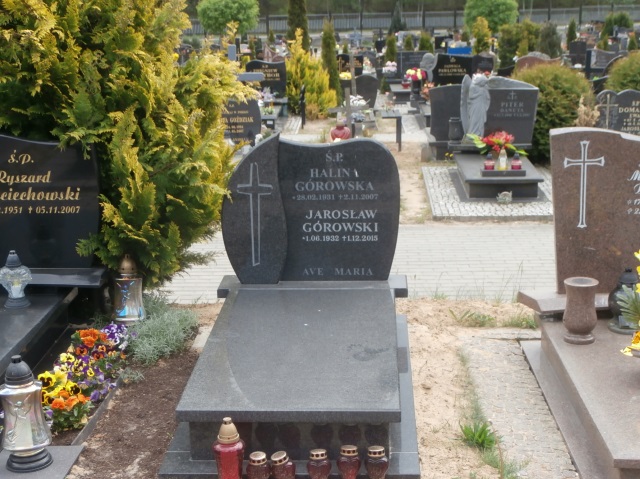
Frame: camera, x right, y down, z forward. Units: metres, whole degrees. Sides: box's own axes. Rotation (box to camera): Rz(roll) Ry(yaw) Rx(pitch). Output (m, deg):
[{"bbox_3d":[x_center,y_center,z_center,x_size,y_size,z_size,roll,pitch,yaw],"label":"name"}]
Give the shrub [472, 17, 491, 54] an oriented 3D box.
[{"bbox_3d":[4.349,-5.229,28.332,0.520,1.470,0.520,-1,12,4],"label":"shrub"}]

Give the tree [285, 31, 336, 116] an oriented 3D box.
[{"bbox_3d":[-0.142,-2.785,17.546,0.840,1.430,0.800,-1,12,4],"label":"tree"}]

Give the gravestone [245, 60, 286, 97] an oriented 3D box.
[{"bbox_3d":[-0.885,-2.648,17.466,0.670,0.610,0.120,-1,12,4],"label":"gravestone"}]

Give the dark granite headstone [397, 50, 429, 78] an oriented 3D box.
[{"bbox_3d":[2.201,-4.032,24.400,0.840,0.650,0.120,0,12,3],"label":"dark granite headstone"}]

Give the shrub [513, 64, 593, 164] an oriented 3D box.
[{"bbox_3d":[3.128,-1.699,14.200,1.140,1.270,1.140,0,12,3],"label":"shrub"}]

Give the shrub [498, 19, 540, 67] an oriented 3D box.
[{"bbox_3d":[5.697,-5.484,30.000,1.200,1.550,1.200,0,12,3],"label":"shrub"}]

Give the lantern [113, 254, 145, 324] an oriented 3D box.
[{"bbox_3d":[-1.152,0.301,6.350,0.187,0.405,0.187,0,12,3],"label":"lantern"}]

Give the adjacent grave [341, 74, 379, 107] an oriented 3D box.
[{"bbox_3d":[0.739,-2.759,19.700,0.700,0.640,0.130,0,12,3],"label":"adjacent grave"}]

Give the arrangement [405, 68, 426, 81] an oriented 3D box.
[{"bbox_3d":[1.828,-3.149,20.100,0.400,0.250,0.360,0,12,3],"label":"arrangement"}]

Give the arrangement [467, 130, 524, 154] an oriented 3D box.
[{"bbox_3d":[1.674,-0.887,9.958,0.570,0.290,0.380,-1,12,4],"label":"arrangement"}]

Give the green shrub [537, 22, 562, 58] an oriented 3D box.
[{"bbox_3d":[7.426,-6.360,34.000,0.800,1.380,0.800,0,12,3],"label":"green shrub"}]

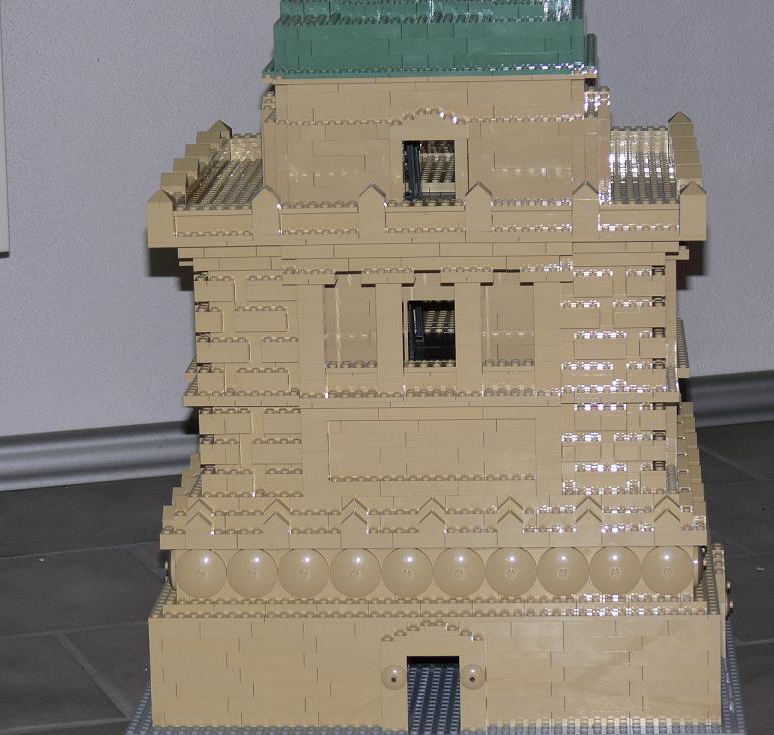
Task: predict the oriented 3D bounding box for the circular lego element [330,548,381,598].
[{"bbox_3d":[-0.020,0.128,2.009,0.032,0.032,0.009,-1,12,4],"label":"circular lego element"}]

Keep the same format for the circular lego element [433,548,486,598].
[{"bbox_3d":[0.045,0.127,2.006,0.032,0.032,0.008,-1,12,4],"label":"circular lego element"}]

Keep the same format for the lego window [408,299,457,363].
[{"bbox_3d":[0.028,-0.022,2.011,0.031,0.039,0.010,-1,12,4],"label":"lego window"}]

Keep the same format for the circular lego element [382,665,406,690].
[{"bbox_3d":[0.005,0.191,1.999,0.016,0.016,0.005,-1,12,4],"label":"circular lego element"}]

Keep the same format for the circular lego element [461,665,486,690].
[{"bbox_3d":[0.052,0.191,1.995,0.016,0.016,0.005,-1,12,4],"label":"circular lego element"}]

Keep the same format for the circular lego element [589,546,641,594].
[{"bbox_3d":[0.141,0.126,2.000,0.032,0.032,0.008,-1,12,4],"label":"circular lego element"}]

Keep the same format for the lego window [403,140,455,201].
[{"bbox_3d":[0.027,-0.122,2.013,0.032,0.039,0.012,-1,12,4],"label":"lego window"}]

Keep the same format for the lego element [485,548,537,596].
[{"bbox_3d":[0.076,0.127,2.003,0.032,0.032,0.009,-1,12,4],"label":"lego element"}]

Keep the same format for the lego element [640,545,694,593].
[{"bbox_3d":[0.172,0.126,1.998,0.032,0.032,0.008,-1,12,4],"label":"lego element"}]

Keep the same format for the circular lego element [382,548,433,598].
[{"bbox_3d":[0.013,0.127,2.008,0.032,0.032,0.008,-1,12,4],"label":"circular lego element"}]

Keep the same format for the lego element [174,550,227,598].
[{"bbox_3d":[-0.115,0.129,2.015,0.032,0.032,0.009,-1,12,4],"label":"lego element"}]

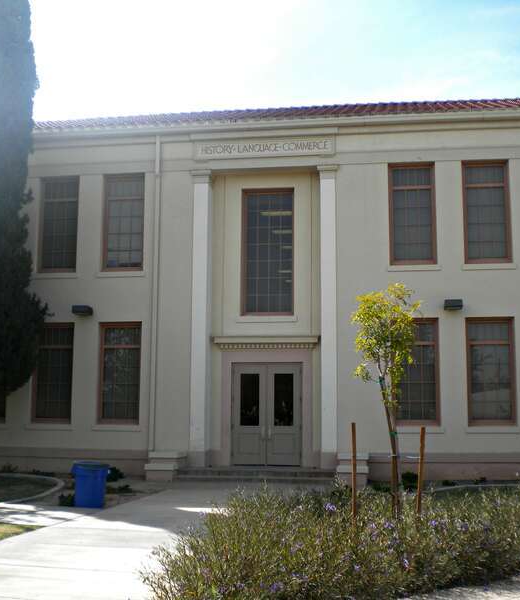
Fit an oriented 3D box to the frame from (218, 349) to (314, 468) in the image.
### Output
[{"bbox_3d":[0.191,2.536,18.886,2.164,2.731,0.350,-1,-7,8],"label":"frame"}]

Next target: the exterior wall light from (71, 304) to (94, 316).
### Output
[{"bbox_3d":[-4.105,0.249,18.760,0.400,0.210,0.270,-1,-7,8],"label":"exterior wall light"}]

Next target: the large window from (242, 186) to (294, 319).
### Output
[{"bbox_3d":[0.205,-1.166,19.804,1.286,3.153,0.150,-1,-7,7],"label":"large window"}]

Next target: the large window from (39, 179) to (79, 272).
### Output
[{"bbox_3d":[-4.950,-1.848,19.947,1.029,2.406,0.150,-1,-7,7],"label":"large window"}]

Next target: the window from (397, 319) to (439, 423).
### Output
[{"bbox_3d":[3.574,1.634,18.410,1.029,2.424,0.150,-1,-7,7],"label":"window"}]

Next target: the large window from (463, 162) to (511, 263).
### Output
[{"bbox_3d":[5.206,-2.010,18.653,1.029,2.406,0.150,-1,-7,7],"label":"large window"}]

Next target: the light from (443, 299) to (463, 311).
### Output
[{"bbox_3d":[4.210,0.114,17.569,0.400,0.210,0.270,-1,-7,8],"label":"light"}]

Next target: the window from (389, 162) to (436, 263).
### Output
[{"bbox_3d":[3.574,-1.984,18.861,1.029,2.406,0.150,-1,-7,7],"label":"window"}]

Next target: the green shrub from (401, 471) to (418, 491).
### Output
[{"bbox_3d":[2.936,3.534,15.861,0.357,0.374,0.400,-1,-7,7],"label":"green shrub"}]

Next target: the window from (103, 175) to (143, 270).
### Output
[{"bbox_3d":[-3.203,-1.815,19.145,1.031,2.355,0.180,-1,-7,8],"label":"window"}]

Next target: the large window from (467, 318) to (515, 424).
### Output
[{"bbox_3d":[5.016,1.555,17.520,1.031,2.365,0.180,-1,-7,8],"label":"large window"}]

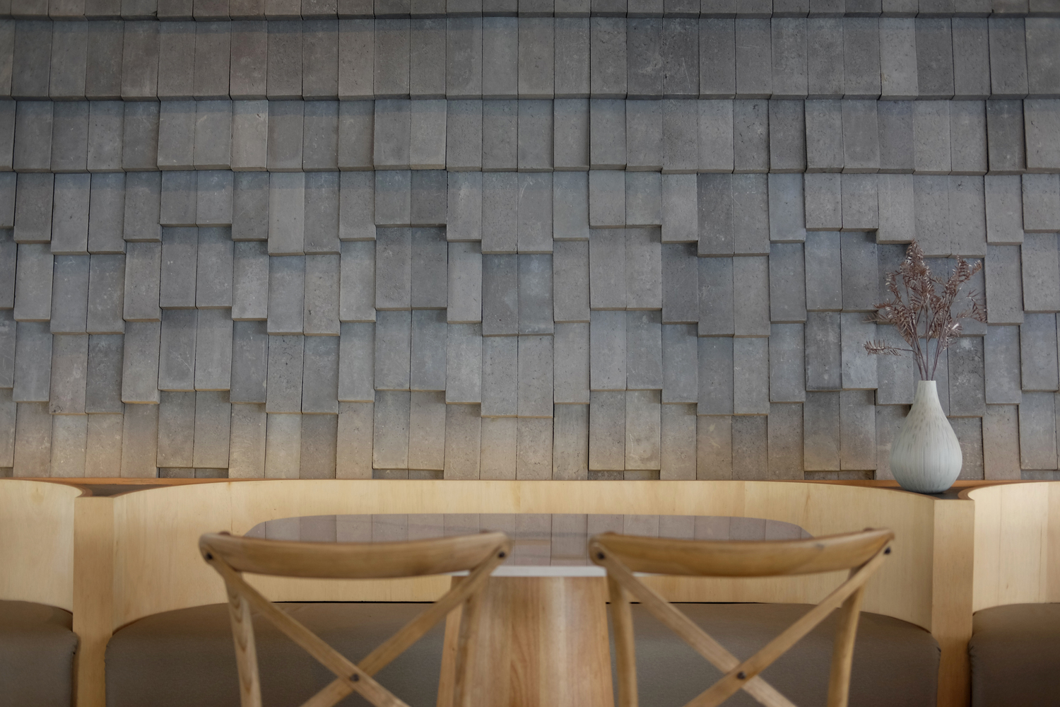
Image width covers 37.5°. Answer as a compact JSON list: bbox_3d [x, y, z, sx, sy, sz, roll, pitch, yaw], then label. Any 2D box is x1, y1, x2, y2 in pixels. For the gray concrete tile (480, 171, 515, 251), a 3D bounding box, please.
[{"bbox_3d":[-0.079,-0.373,4.189,0.095,0.215,0.043,0,-9,0],"label":"gray concrete tile"}]

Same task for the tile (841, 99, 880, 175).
[{"bbox_3d":[0.915,-0.613,4.338,0.099,0.215,0.043,0,-7,1],"label":"tile"}]

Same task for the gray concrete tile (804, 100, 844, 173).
[{"bbox_3d":[0.782,-0.586,4.165,0.096,0.197,0.040,0,-8,0],"label":"gray concrete tile"}]

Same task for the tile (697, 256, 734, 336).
[{"bbox_3d":[0.519,-0.162,4.380,0.100,0.222,0.044,0,-6,0],"label":"tile"}]

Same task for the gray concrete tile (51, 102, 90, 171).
[{"bbox_3d":[-1.276,-0.606,4.358,0.099,0.205,0.045,0,-9,0],"label":"gray concrete tile"}]

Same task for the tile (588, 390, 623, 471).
[{"bbox_3d":[0.214,0.209,4.371,0.099,0.240,0.042,0,-9,0],"label":"tile"}]

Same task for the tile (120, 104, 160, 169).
[{"bbox_3d":[-1.078,-0.611,4.358,0.099,0.205,0.045,0,-9,0],"label":"tile"}]

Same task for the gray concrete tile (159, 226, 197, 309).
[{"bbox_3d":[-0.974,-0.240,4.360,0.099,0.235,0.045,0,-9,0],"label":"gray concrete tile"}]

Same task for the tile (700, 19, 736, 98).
[{"bbox_3d":[0.517,-0.826,4.330,0.099,0.230,0.043,0,-7,1],"label":"tile"}]

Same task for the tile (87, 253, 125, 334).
[{"bbox_3d":[-1.161,-0.162,4.294,0.099,0.219,0.050,0,-7,1],"label":"tile"}]

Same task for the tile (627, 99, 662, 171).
[{"bbox_3d":[0.311,-0.597,4.254,0.098,0.189,0.050,0,-7,1],"label":"tile"}]

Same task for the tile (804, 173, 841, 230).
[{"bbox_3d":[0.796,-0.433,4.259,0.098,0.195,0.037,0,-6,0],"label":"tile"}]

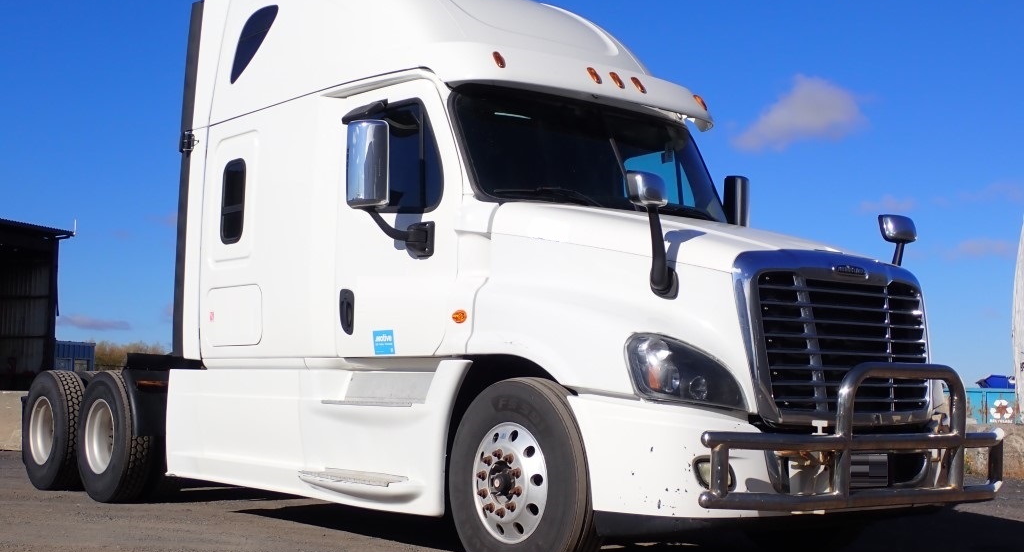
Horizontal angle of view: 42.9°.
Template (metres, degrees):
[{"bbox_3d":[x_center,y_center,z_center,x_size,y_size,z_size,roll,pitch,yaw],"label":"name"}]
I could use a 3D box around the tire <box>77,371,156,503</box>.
[{"bbox_3d":[-3.196,1.295,10.447,0.280,1.020,1.020,5,-6,-39],"label":"tire"}]

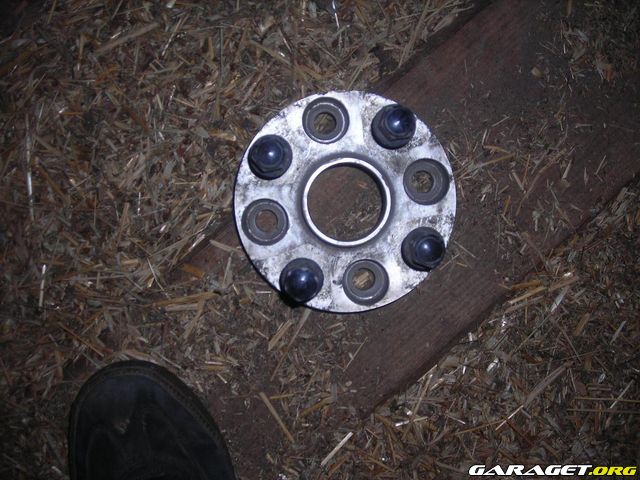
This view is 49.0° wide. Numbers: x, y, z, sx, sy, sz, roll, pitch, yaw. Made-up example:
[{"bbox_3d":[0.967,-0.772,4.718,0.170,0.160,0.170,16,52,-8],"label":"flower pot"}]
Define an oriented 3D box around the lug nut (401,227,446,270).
[{"bbox_3d":[0.066,0.006,0.432,0.027,0.034,0.027,0,91,-2],"label":"lug nut"}]

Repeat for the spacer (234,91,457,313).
[{"bbox_3d":[0.016,-0.024,0.452,0.140,0.026,0.140,0,91,-2],"label":"spacer"}]

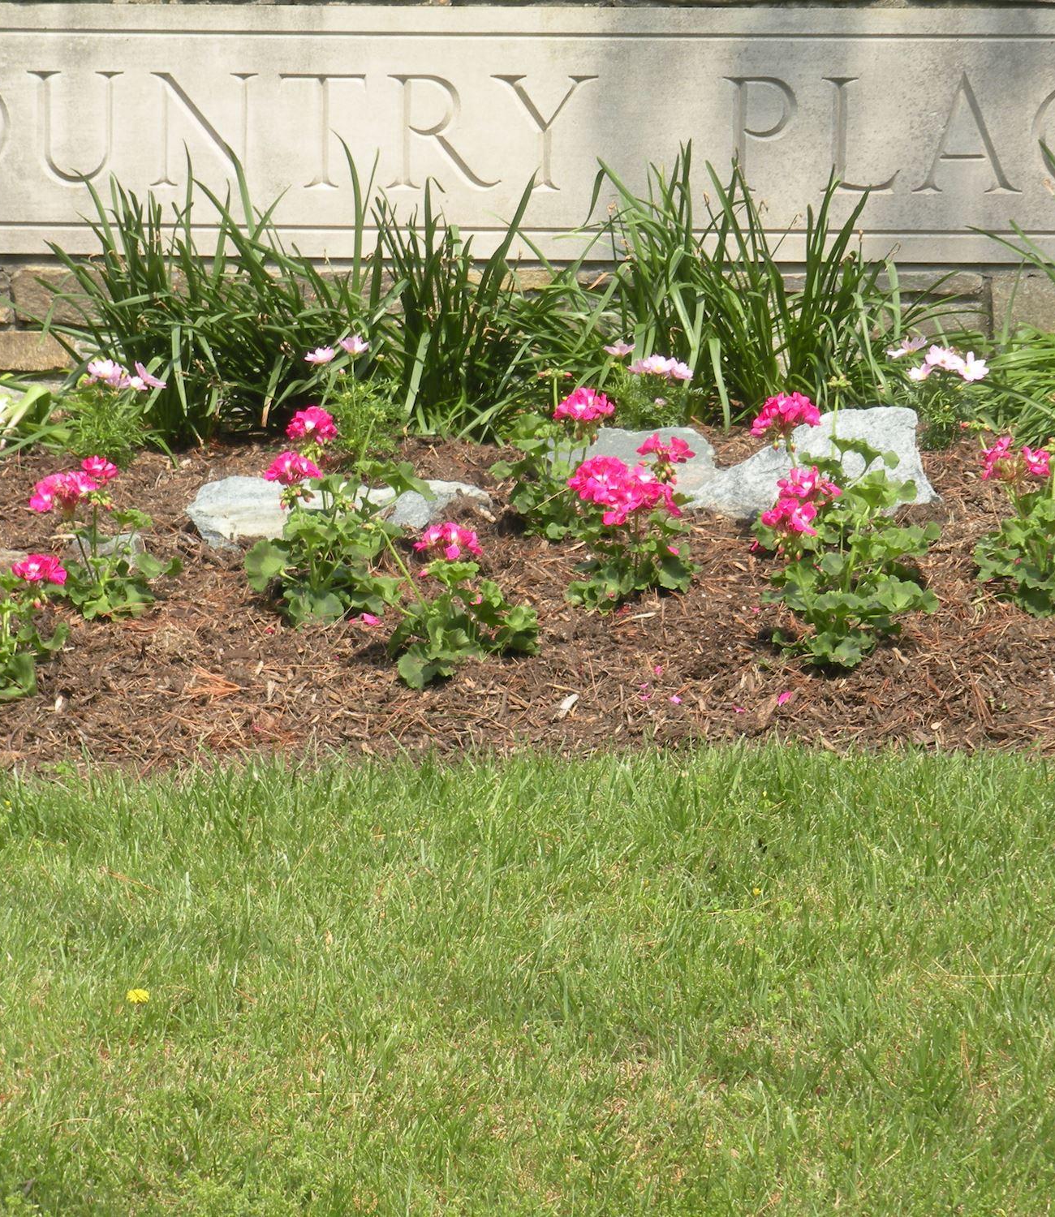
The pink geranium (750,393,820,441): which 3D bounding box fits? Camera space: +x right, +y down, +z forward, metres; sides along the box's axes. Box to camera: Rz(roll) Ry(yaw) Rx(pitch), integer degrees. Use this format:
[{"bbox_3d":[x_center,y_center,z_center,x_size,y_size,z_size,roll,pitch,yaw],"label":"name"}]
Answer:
[{"bbox_3d":[0.402,-0.298,8.550,0.110,0.072,0.100,0,7,0],"label":"pink geranium"}]

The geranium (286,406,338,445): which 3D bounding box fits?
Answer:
[{"bbox_3d":[-0.338,-0.287,8.600,0.082,0.056,0.080,0,7,0],"label":"geranium"}]

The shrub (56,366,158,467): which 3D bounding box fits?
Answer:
[{"bbox_3d":[-0.686,-0.313,8.950,0.165,0.150,0.150,0,7,0],"label":"shrub"}]

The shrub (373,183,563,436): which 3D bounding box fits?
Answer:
[{"bbox_3d":[-0.098,-0.495,9.100,0.315,0.400,0.300,0,7,0],"label":"shrub"}]

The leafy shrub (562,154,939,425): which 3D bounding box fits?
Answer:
[{"bbox_3d":[0.369,-0.529,9.100,0.620,0.420,0.430,0,7,0],"label":"leafy shrub"}]

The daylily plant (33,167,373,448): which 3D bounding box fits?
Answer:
[{"bbox_3d":[-0.532,-0.503,9.100,0.560,0.430,0.420,0,7,0],"label":"daylily plant"}]

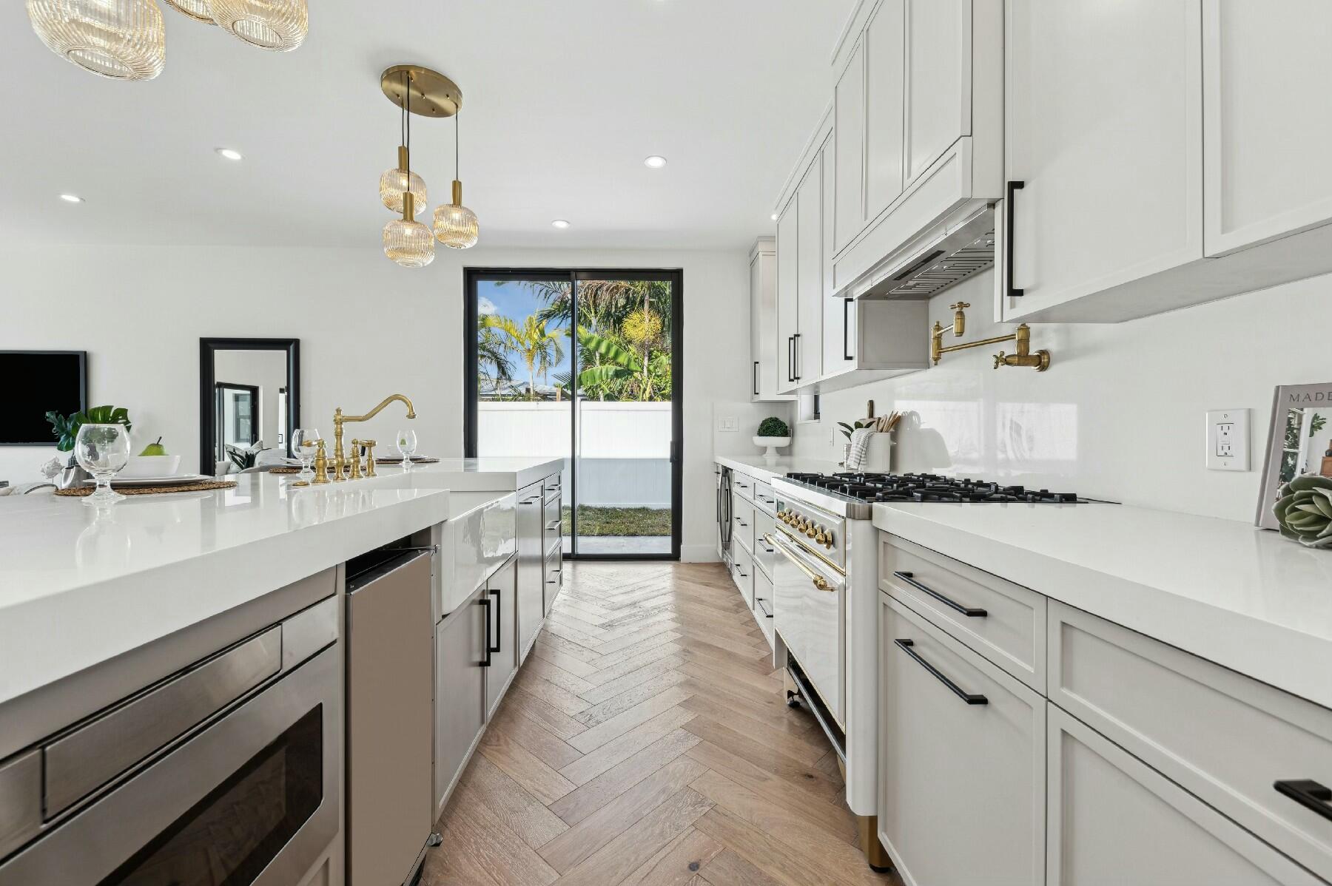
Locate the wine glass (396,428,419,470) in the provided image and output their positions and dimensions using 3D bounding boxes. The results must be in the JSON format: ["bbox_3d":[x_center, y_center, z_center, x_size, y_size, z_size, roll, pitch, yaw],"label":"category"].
[{"bbox_3d":[-1.339,0.019,2.677,0.103,0.183,0.103,0,1,-2],"label":"wine glass"}]

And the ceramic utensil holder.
[{"bbox_3d":[0.988,0.048,2.458,0.160,0.186,0.160,0,1,-2],"label":"ceramic utensil holder"}]

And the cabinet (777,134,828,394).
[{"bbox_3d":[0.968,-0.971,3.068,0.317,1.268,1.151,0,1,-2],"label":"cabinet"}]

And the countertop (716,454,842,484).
[{"bbox_3d":[0.765,0.155,3.302,0.619,0.054,2.180,0,1,-2],"label":"countertop"}]

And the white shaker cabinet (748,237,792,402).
[{"bbox_3d":[0.868,-0.954,4.177,0.349,1.245,0.410,0,1,-2],"label":"white shaker cabinet"}]

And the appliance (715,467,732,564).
[{"bbox_3d":[0.727,0.599,3.797,0.580,0.840,0.460,0,1,-2],"label":"appliance"}]

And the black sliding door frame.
[{"bbox_3d":[-0.775,-0.224,4.416,1.830,2.497,0.120,0,1,-2],"label":"black sliding door frame"}]

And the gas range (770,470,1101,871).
[{"bbox_3d":[0.776,0.603,1.770,0.709,0.957,0.895,0,1,-2],"label":"gas range"}]

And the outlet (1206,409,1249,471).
[{"bbox_3d":[1.151,-0.005,1.068,0.009,0.125,0.076,0,1,-2],"label":"outlet"}]

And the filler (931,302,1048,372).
[{"bbox_3d":[1.021,-0.333,1.666,0.226,0.238,0.315,0,1,-2],"label":"filler"}]

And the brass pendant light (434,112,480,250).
[{"bbox_3d":[-0.981,-1.253,2.430,0.205,0.657,0.205,0,1,-2],"label":"brass pendant light"}]

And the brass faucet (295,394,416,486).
[{"bbox_3d":[-0.990,-0.019,1.750,0.292,0.289,0.400,0,1,-2],"label":"brass faucet"}]

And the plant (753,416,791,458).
[{"bbox_3d":[0.854,-0.050,4.163,0.303,0.318,0.303,0,1,-2],"label":"plant"}]

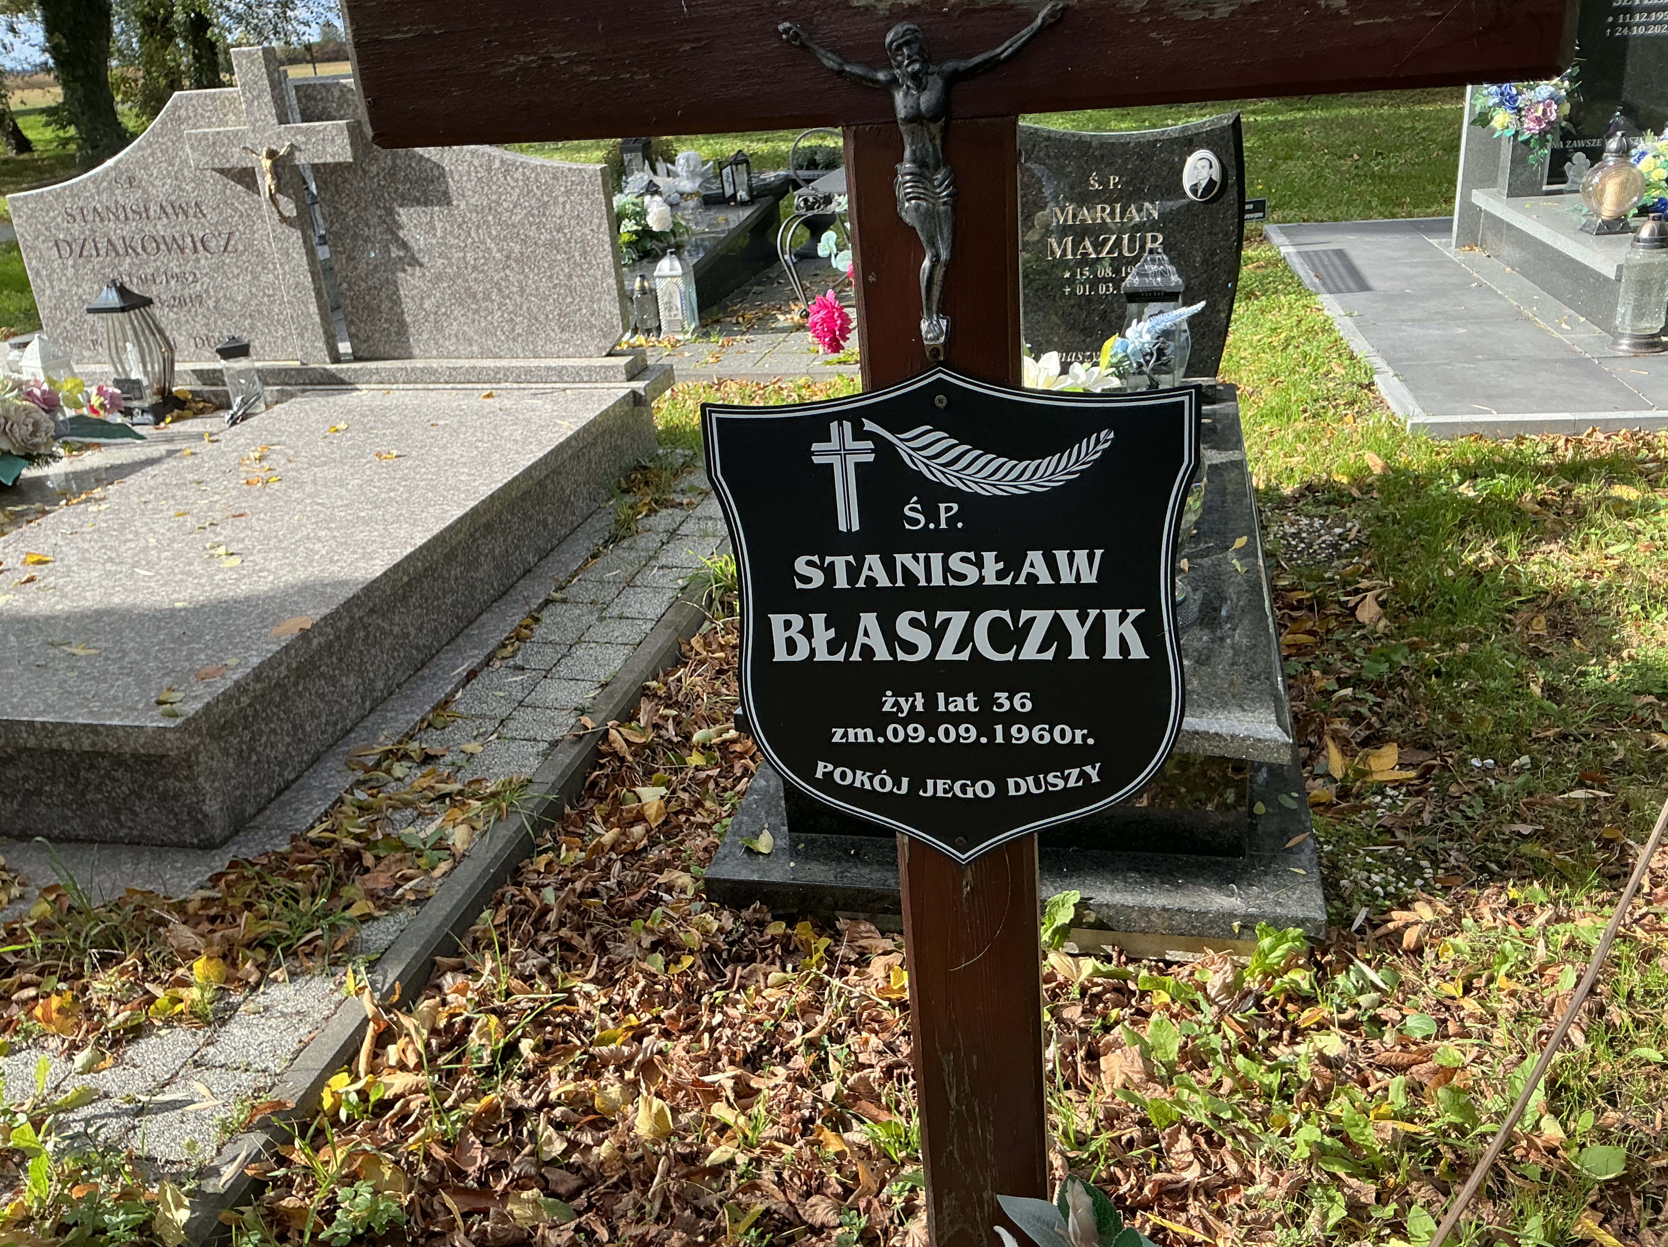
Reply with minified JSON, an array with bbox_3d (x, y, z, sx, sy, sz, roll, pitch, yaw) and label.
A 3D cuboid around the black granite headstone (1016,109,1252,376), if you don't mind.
[{"bbox_3d":[0.613,-0.962,3.453,0.823,0.677,0.095,1,25,13],"label":"black granite headstone"}]

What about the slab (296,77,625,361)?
[{"bbox_3d":[-1.070,-1.179,3.955,0.900,0.795,0.070,2,24,12],"label":"slab"}]

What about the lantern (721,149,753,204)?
[{"bbox_3d":[-0.599,-2.696,8.166,0.160,0.305,0.150,-1,25,10],"label":"lantern"}]

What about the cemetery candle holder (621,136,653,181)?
[{"bbox_3d":[-1.273,-2.933,8.693,0.150,0.360,0.150,-1,25,10],"label":"cemetery candle holder"}]

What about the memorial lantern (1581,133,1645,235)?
[{"bbox_3d":[2.910,-1.647,5.046,0.220,0.350,0.220,0,25,10],"label":"memorial lantern"}]

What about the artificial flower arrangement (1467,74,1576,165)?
[{"bbox_3d":[2.878,-2.153,5.650,0.380,0.420,0.300,2,24,12],"label":"artificial flower arrangement"}]

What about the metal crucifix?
[{"bbox_3d":[0.055,-0.278,0.855,0.172,0.207,0.042,1,24,10],"label":"metal crucifix"}]

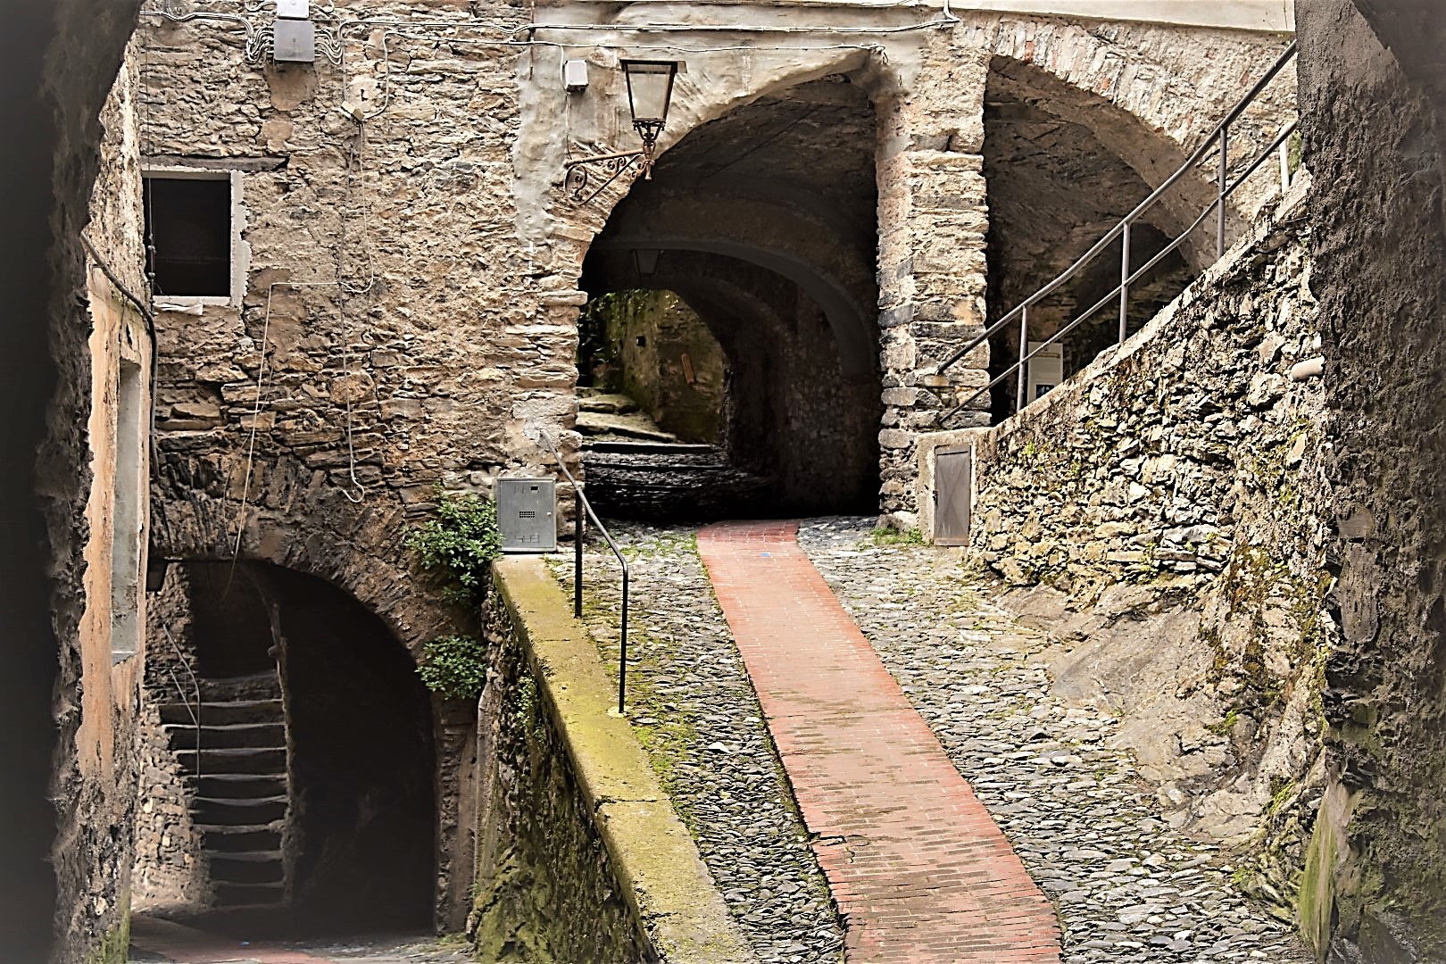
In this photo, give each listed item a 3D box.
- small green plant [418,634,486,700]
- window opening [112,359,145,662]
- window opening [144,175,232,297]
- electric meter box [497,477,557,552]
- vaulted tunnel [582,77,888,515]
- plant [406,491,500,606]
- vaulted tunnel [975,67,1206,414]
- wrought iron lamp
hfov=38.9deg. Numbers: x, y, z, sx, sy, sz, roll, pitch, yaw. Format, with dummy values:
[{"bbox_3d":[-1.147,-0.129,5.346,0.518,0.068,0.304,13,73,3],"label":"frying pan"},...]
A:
[{"bbox_3d":[-2.179,1.493,16.500,0.560,0.540,0.420,0,-1,-6],"label":"small green plant"},{"bbox_3d":[-4.487,0.215,14.986,0.270,2.180,1.000,0,-1,-7],"label":"window opening"},{"bbox_3d":[-4.349,-1.992,16.600,0.730,1.000,0.300,0,-1,-6],"label":"window opening"},{"bbox_3d":[-1.603,0.269,16.800,0.490,0.610,0.220,0,-1,-6],"label":"electric meter box"},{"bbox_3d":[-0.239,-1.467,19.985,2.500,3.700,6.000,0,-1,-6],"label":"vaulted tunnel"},{"bbox_3d":[-2.155,0.517,16.450,0.780,0.920,0.550,0,-1,-6],"label":"plant"},{"bbox_3d":[3.061,-1.969,18.792,2.050,3.200,3.000,0,-1,-6],"label":"vaulted tunnel"},{"bbox_3d":[-0.814,-2.822,16.500,0.910,1.160,0.600,0,-1,-6],"label":"wrought iron lamp"}]

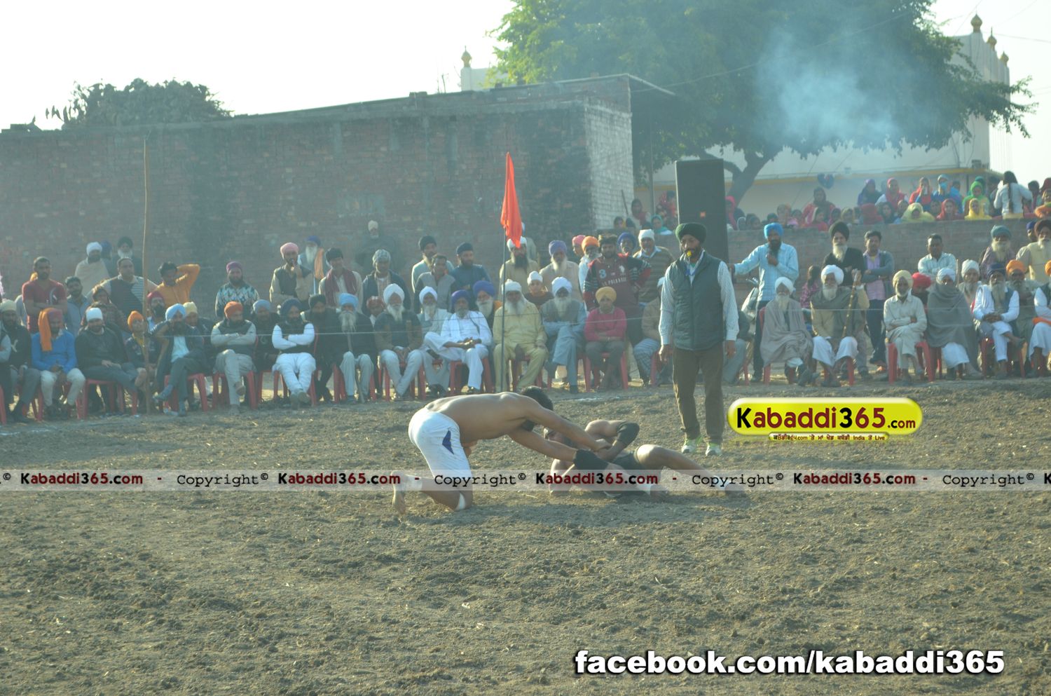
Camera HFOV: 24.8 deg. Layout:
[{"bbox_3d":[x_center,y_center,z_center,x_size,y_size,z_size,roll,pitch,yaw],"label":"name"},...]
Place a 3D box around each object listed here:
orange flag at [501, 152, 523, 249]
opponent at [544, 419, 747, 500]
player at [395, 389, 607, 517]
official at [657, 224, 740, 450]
[{"bbox_3d":[-0.168,-1.727,28.000,0.260,1.130,0.160,-2,2,0],"label":"orange flag"},{"bbox_3d":[0.758,0.706,15.441,1.250,0.460,0.600,-2,-8,11],"label":"opponent"},{"bbox_3d":[-0.162,0.626,15.137,1.360,0.730,0.560,-2,2,-8],"label":"player"},{"bbox_3d":[1.338,-0.089,18.668,0.600,1.790,0.360,-2,2,11],"label":"official"}]

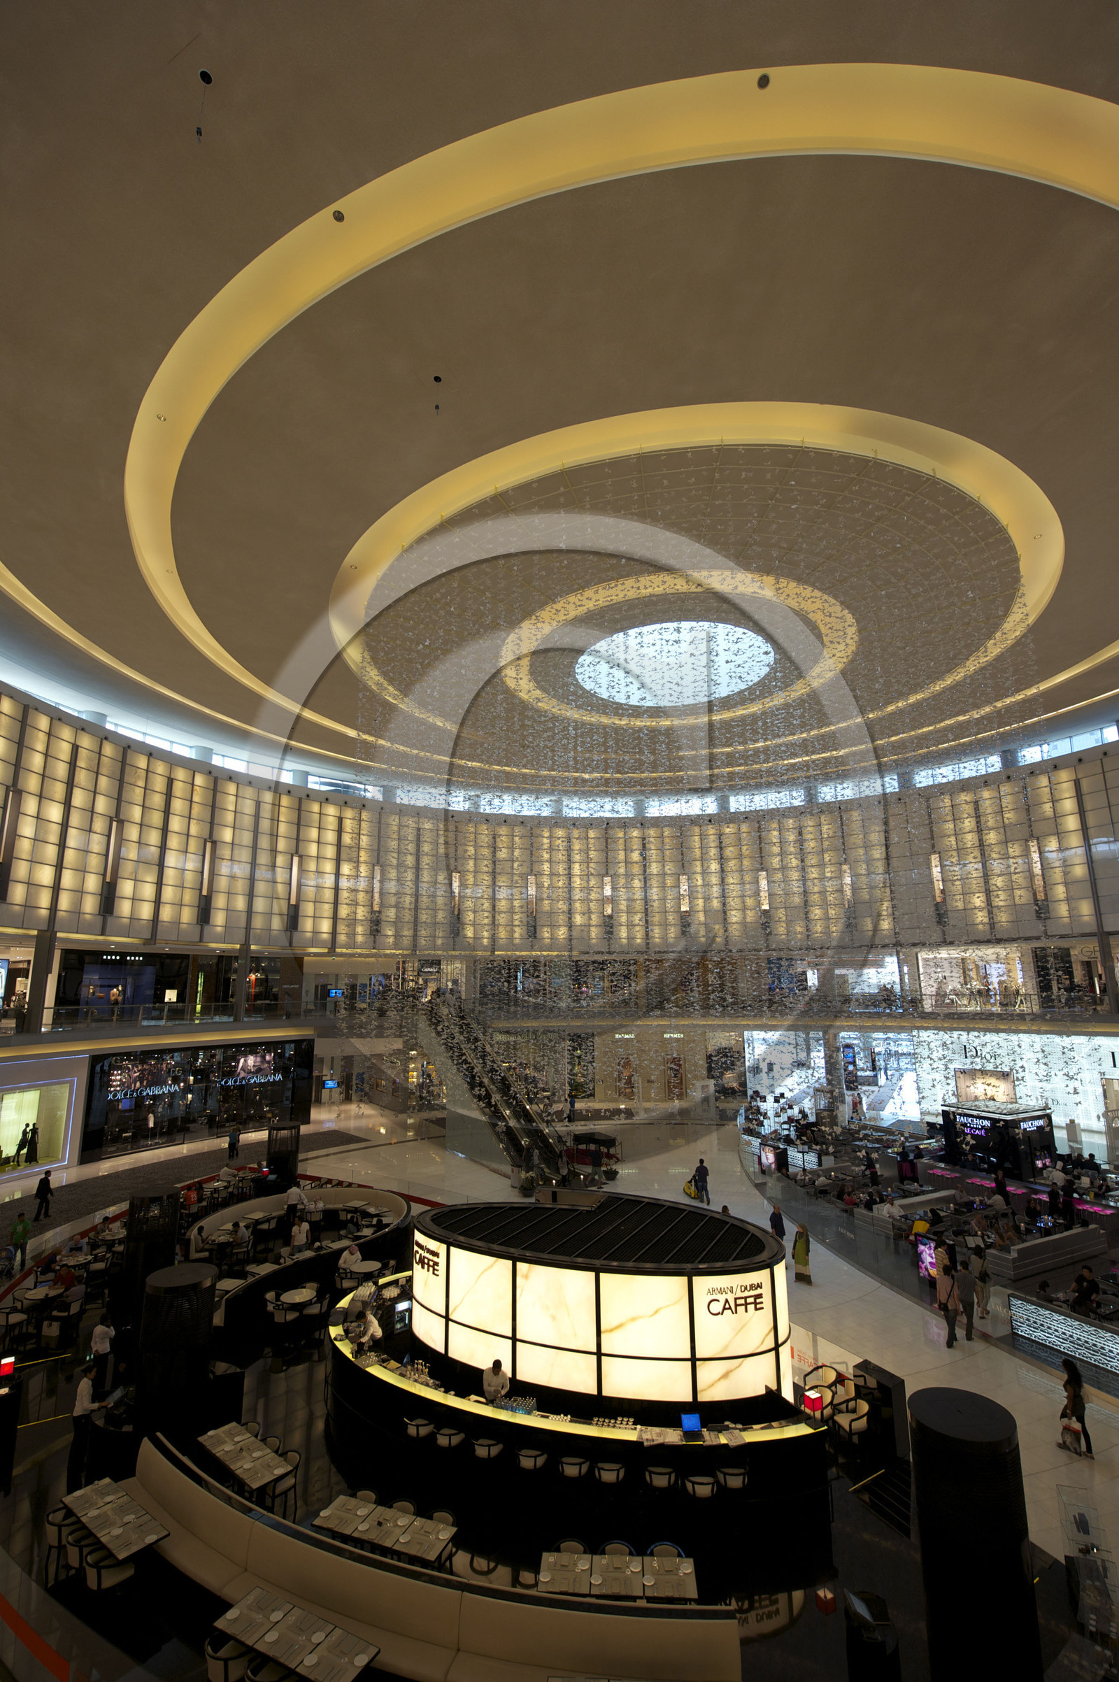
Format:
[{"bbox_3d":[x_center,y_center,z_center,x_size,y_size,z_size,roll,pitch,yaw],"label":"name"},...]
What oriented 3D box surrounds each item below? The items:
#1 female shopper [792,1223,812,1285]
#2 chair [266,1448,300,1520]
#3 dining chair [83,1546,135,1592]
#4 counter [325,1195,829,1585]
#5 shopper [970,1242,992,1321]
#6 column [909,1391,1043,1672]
[{"bbox_3d":[7.337,12.477,22.627,0.520,1.650,0.400,-11,-16,40],"label":"female shopper"},{"bbox_3d":[-4.699,10.929,12.636,0.580,0.750,0.580,-10,-15,37],"label":"chair"},{"bbox_3d":[-6.363,10.514,10.611,0.580,0.750,0.580,-10,-15,37],"label":"dining chair"},{"bbox_3d":[0.081,10.492,16.785,11.760,3.250,7.480,-7,-14,29],"label":"counter"},{"bbox_3d":[11.062,11.635,19.762,0.500,1.740,0.380,-4,-12,15],"label":"shopper"},{"bbox_3d":[6.082,9.724,11.043,1.460,2.250,1.460,-1,-12,0],"label":"column"}]

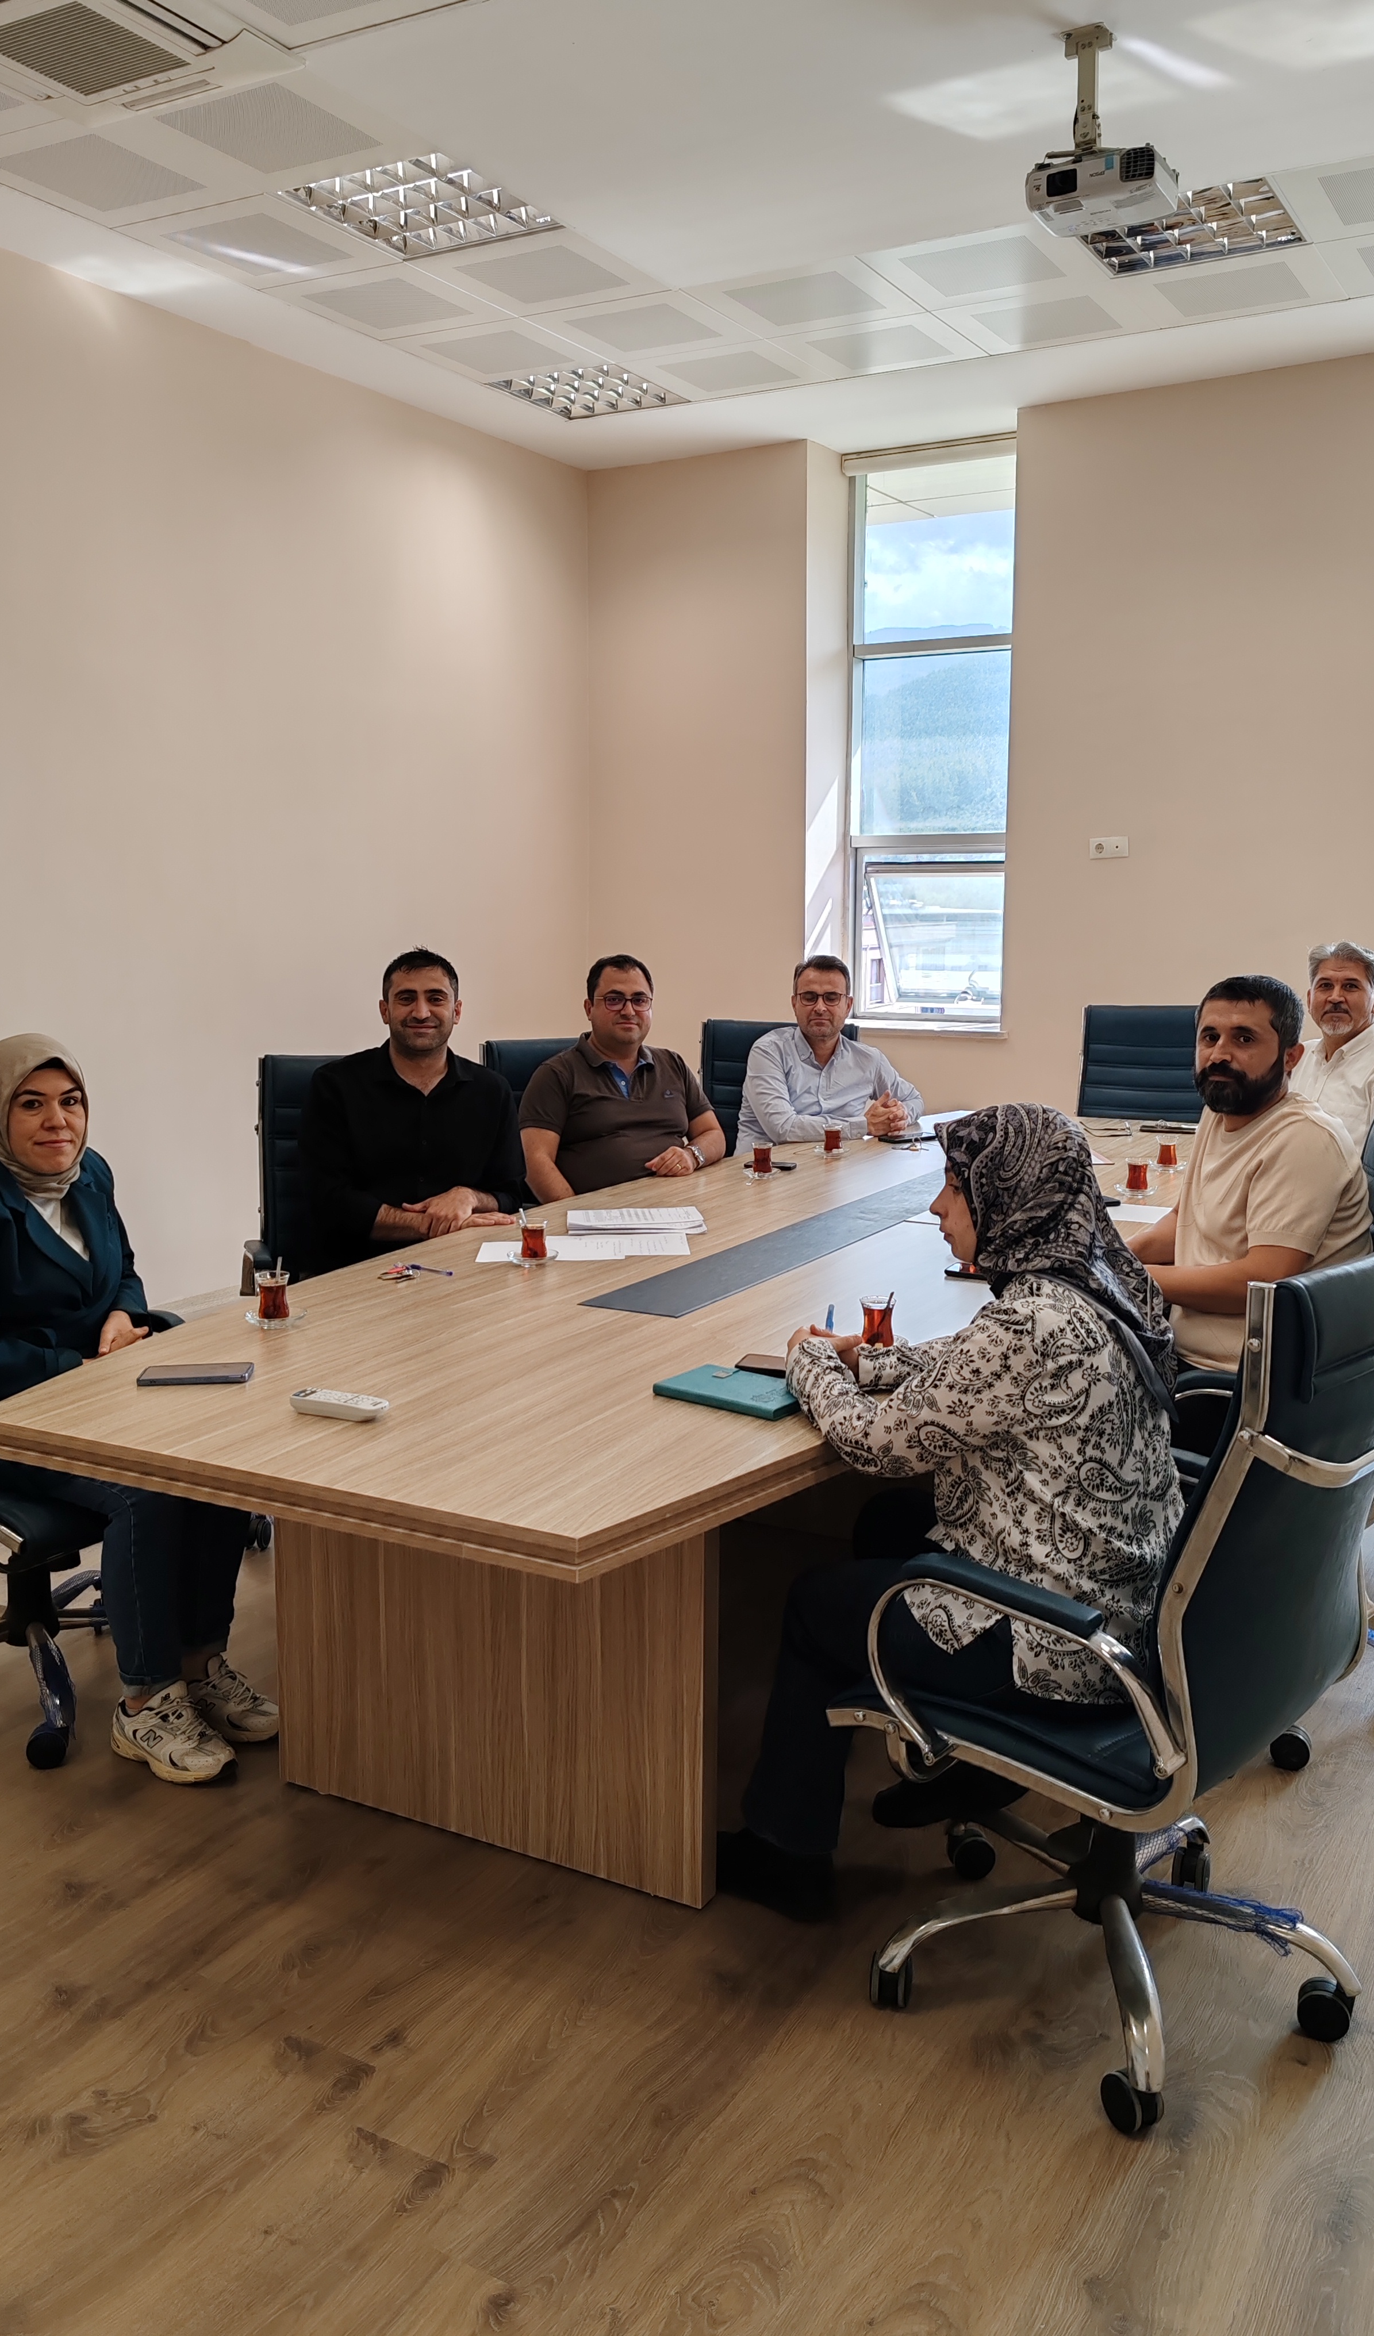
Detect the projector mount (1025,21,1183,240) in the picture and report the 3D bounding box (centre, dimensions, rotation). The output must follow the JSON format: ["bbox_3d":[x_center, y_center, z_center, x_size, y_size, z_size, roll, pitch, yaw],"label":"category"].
[{"bbox_3d":[0.921,-2.303,4.016,0.300,0.370,0.250,5,10,29],"label":"projector mount"}]

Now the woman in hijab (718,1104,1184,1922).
[{"bbox_3d":[0.354,0.479,2.553,0.720,1.180,0.490,6,10,35],"label":"woman in hijab"}]

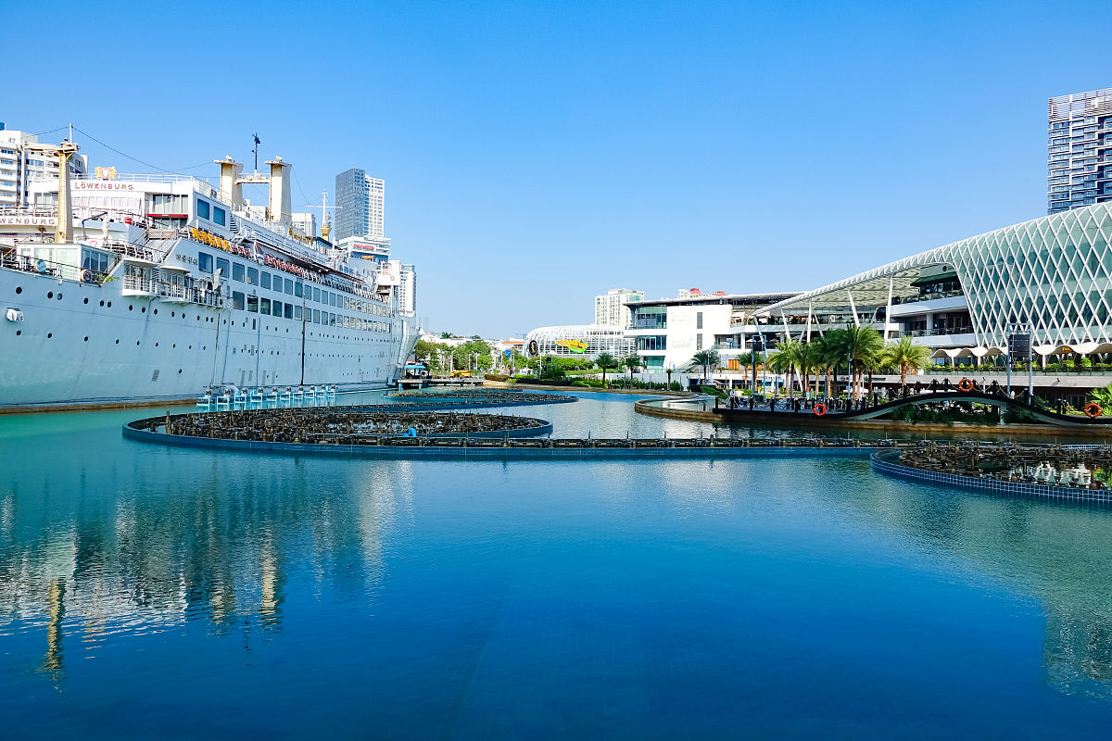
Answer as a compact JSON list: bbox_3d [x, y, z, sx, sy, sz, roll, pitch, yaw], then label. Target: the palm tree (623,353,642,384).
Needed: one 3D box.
[{"bbox_3d":[12.876,0.015,124.989,3.400,5.500,3.400,0,0,0],"label":"palm tree"}]

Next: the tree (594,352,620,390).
[{"bbox_3d":[8.031,0.072,115.988,3.800,5.800,3.800,0,0,0],"label":"tree"}]

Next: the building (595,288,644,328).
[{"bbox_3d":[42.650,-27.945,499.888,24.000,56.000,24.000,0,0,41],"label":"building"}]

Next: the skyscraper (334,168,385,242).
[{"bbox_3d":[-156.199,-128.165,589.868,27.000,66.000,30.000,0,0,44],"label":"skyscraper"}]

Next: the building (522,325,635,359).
[{"bbox_3d":[8.686,-5.055,214.967,42.000,16.500,26.000,0,0,-22],"label":"building"}]

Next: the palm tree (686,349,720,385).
[{"bbox_3d":[22.769,-0.329,114.988,5.000,6.100,5.000,0,0,0],"label":"palm tree"}]

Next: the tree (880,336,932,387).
[{"bbox_3d":[28.375,-0.113,59.989,4.200,5.400,4.200,0,0,0],"label":"tree"}]

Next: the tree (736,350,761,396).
[{"bbox_3d":[26.047,0.412,99.988,3.700,6.200,3.700,0,0,0],"label":"tree"}]

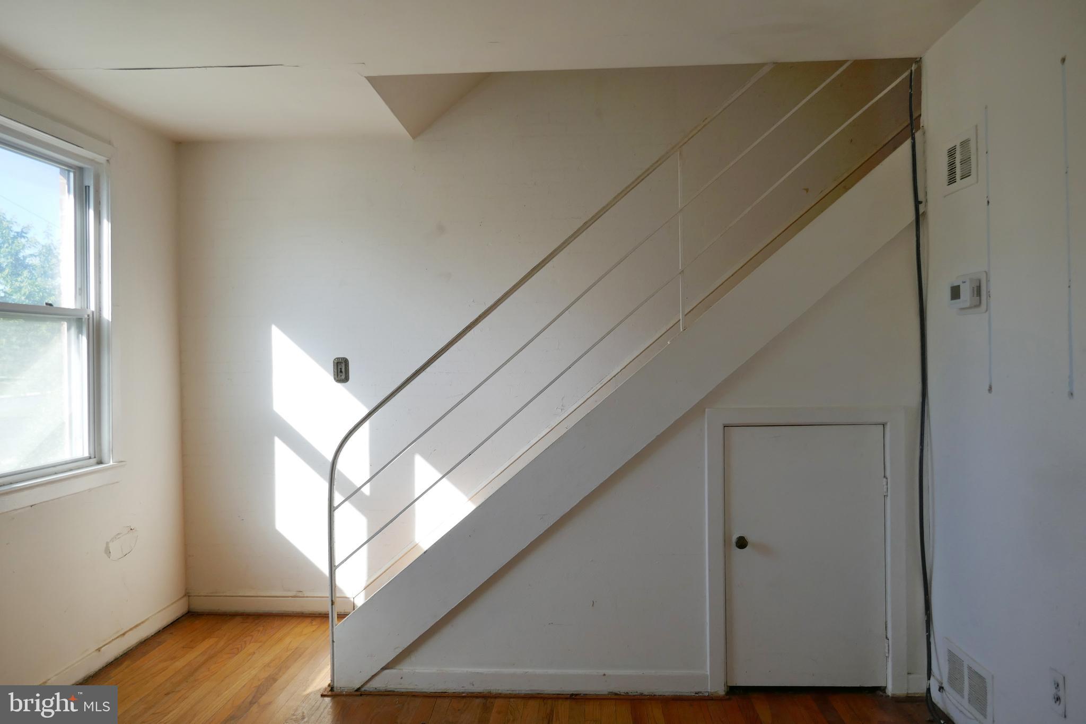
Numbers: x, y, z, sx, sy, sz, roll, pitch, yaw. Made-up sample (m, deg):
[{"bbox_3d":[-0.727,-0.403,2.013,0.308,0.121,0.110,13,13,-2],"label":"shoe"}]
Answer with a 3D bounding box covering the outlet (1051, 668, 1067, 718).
[{"bbox_3d":[1.440,0.928,2.116,0.010,0.114,0.069,-1,0,3],"label":"outlet"}]

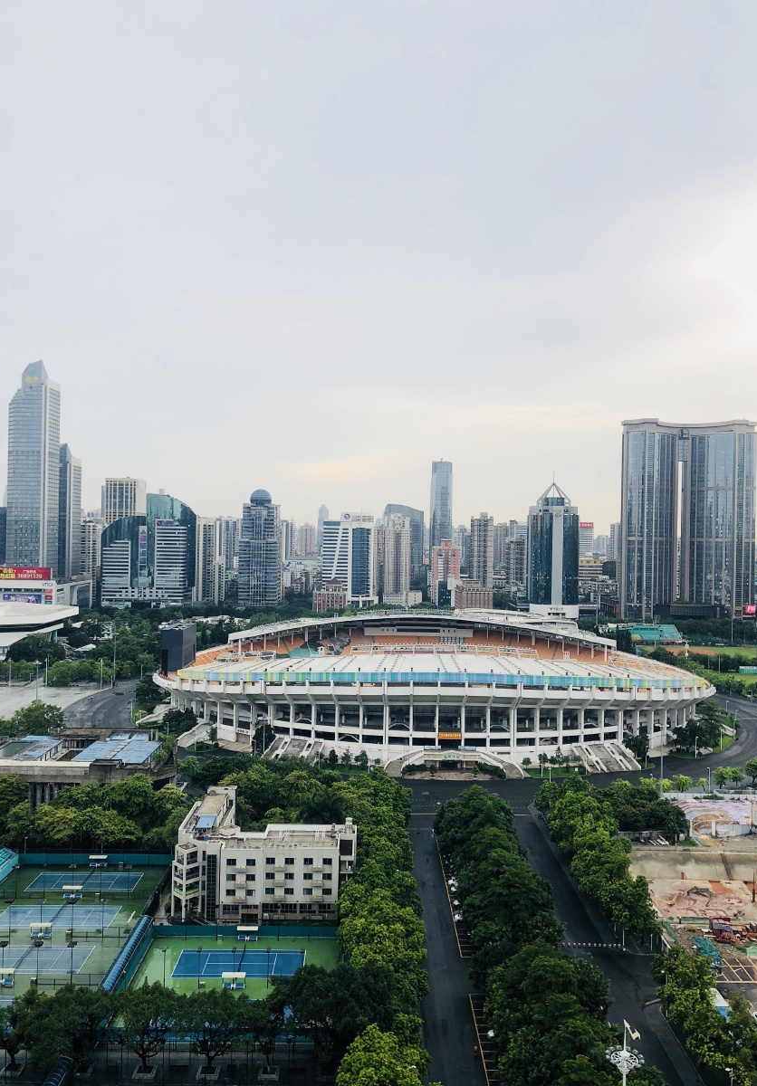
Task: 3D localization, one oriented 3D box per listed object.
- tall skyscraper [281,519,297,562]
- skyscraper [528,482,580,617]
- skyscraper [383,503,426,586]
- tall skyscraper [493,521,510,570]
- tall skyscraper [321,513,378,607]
[{"bbox_3d":[-147.810,21.520,1475.260,25.600,118.700,25.000,1,0,-1],"label":"tall skyscraper"},{"bbox_3d":[173.050,11.210,868.010,46.000,141.000,43.000,1,0,-1],"label":"skyscraper"},{"bbox_3d":[43.460,6.950,1480.000,66.000,144.000,40.000,1,0,-1],"label":"skyscraper"},{"bbox_3d":[148.680,28.640,1065.020,20.000,105.000,20.000,1,0,-1],"label":"tall skyscraper"},{"bbox_3d":[-29.000,24.330,866.020,53.000,107.500,32.000,1,0,-1],"label":"tall skyscraper"}]

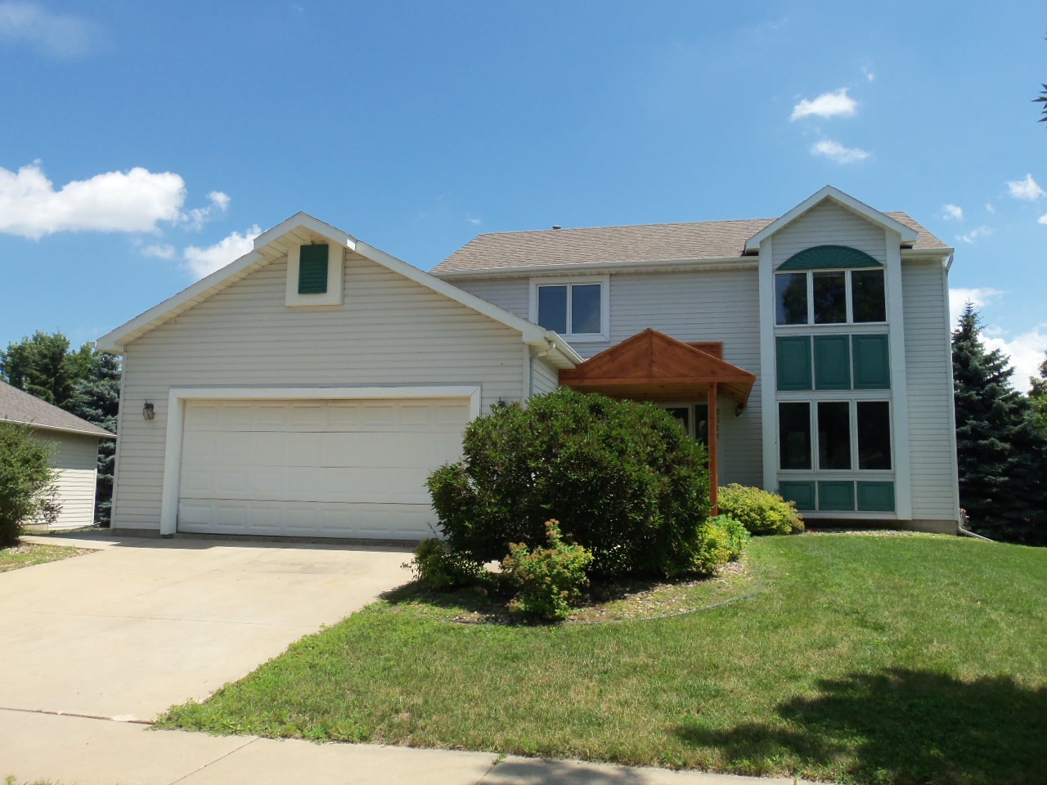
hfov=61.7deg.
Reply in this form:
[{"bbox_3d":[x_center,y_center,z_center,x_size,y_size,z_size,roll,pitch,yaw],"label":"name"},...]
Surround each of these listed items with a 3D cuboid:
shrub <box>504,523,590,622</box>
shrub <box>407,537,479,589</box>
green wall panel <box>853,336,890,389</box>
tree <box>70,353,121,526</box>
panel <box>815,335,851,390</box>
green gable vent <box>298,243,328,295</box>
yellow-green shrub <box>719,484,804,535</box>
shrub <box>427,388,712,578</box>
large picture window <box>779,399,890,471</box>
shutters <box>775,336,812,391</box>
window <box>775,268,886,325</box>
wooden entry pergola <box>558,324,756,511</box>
[{"bbox_3d":[0.228,1.678,8.447,0.880,0.882,0.850,-1,-7,12],"label":"shrub"},{"bbox_3d":[-0.898,1.883,9.742,0.852,0.551,0.800,1,-7,0],"label":"shrub"},{"bbox_3d":[7.109,-0.629,17.918,0.725,1.149,0.050,-1,-7,12],"label":"green wall panel"},{"bbox_3d":[-13.278,1.333,27.998,3.000,5.838,3.000,-1,-7,12],"label":"tree"},{"bbox_3d":[6.378,-0.618,18.073,0.705,1.125,0.050,-1,-7,12],"label":"panel"},{"bbox_3d":[-3.279,-1.925,13.698,0.479,0.813,0.050,-1,-7,12],"label":"green gable vent"},{"bbox_3d":[4.589,2.267,16.971,1.653,0.967,1.350,-1,-7,12],"label":"yellow-green shrub"},{"bbox_3d":[0.658,1.077,11.312,3.466,2.289,2.500,-1,-7,12],"label":"shrub"},{"bbox_3d":[6.351,0.888,17.888,2.190,1.504,0.100,-1,-7,12],"label":"large picture window"},{"bbox_3d":[5.619,-0.606,18.233,0.718,1.169,0.050,-1,-7,12],"label":"shutters"},{"bbox_3d":[6.357,-1.986,18.240,2.201,1.215,0.100,-1,-7,12],"label":"window"},{"bbox_3d":[2.656,0.870,16.911,3.340,3.530,3.950,-1,-7,12],"label":"wooden entry pergola"}]

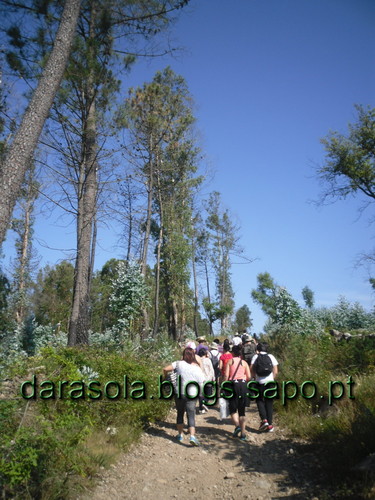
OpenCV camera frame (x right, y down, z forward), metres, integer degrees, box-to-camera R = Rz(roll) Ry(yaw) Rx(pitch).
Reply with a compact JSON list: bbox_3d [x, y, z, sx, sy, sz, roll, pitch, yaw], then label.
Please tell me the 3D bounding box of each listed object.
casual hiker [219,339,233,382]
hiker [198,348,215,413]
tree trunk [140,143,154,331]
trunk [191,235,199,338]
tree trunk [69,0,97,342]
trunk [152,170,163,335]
[{"bbox_3d":[1.032,3.186,10.638,0.480,1.626,0.380,-1,-15,5],"label":"casual hiker"},{"bbox_3d":[0.445,3.318,10.292,0.520,1.576,0.420,-1,-15,5],"label":"hiker"},{"bbox_3d":[-2.150,-1.038,22.547,0.440,11.580,0.420,0,-15,0],"label":"tree trunk"},{"bbox_3d":[0.450,2.403,28.342,0.340,7.310,0.320,-2,-15,0],"label":"trunk"},{"bbox_3d":[-3.086,-2.961,12.507,0.580,11.630,0.550,-2,-15,0],"label":"tree trunk"},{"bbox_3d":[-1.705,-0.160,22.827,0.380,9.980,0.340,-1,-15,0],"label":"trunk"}]

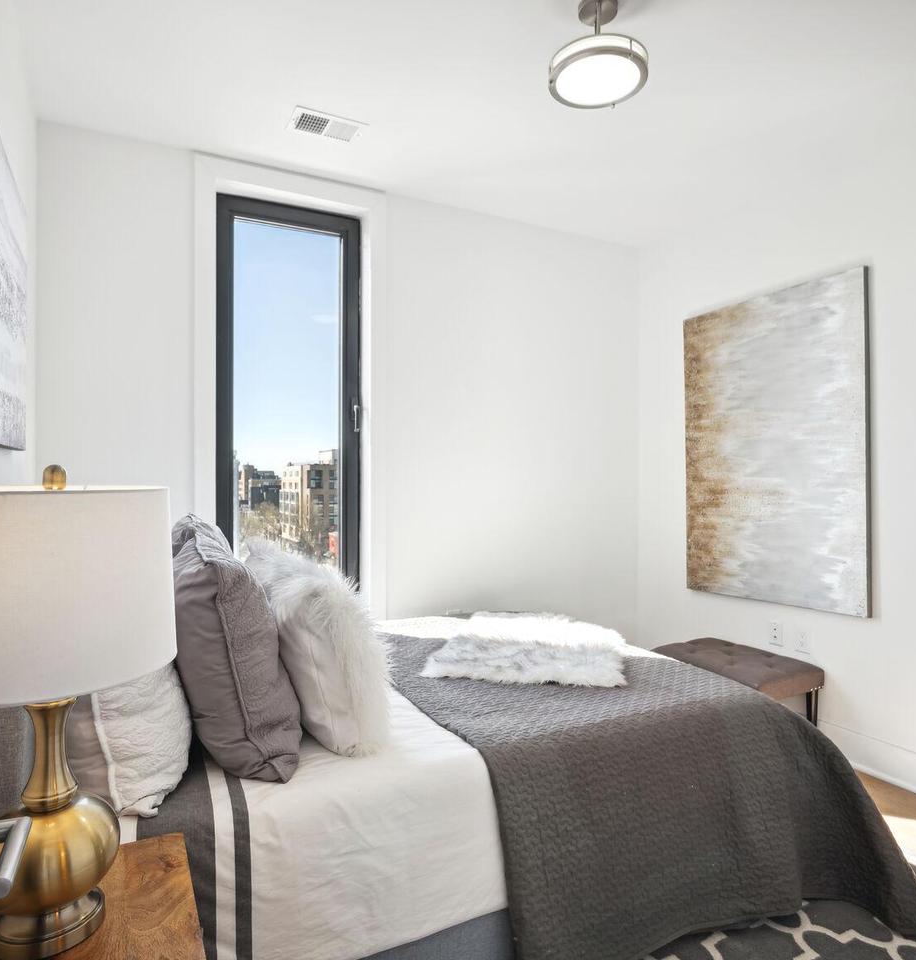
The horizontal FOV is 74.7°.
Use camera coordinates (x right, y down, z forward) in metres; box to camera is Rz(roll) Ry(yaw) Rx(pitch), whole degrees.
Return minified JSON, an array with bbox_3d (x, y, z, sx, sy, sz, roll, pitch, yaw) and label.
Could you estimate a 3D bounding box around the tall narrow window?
[{"bbox_3d":[-0.823,-0.300,2.954,0.708,2.040,0.080,0,0,-26],"label":"tall narrow window"}]

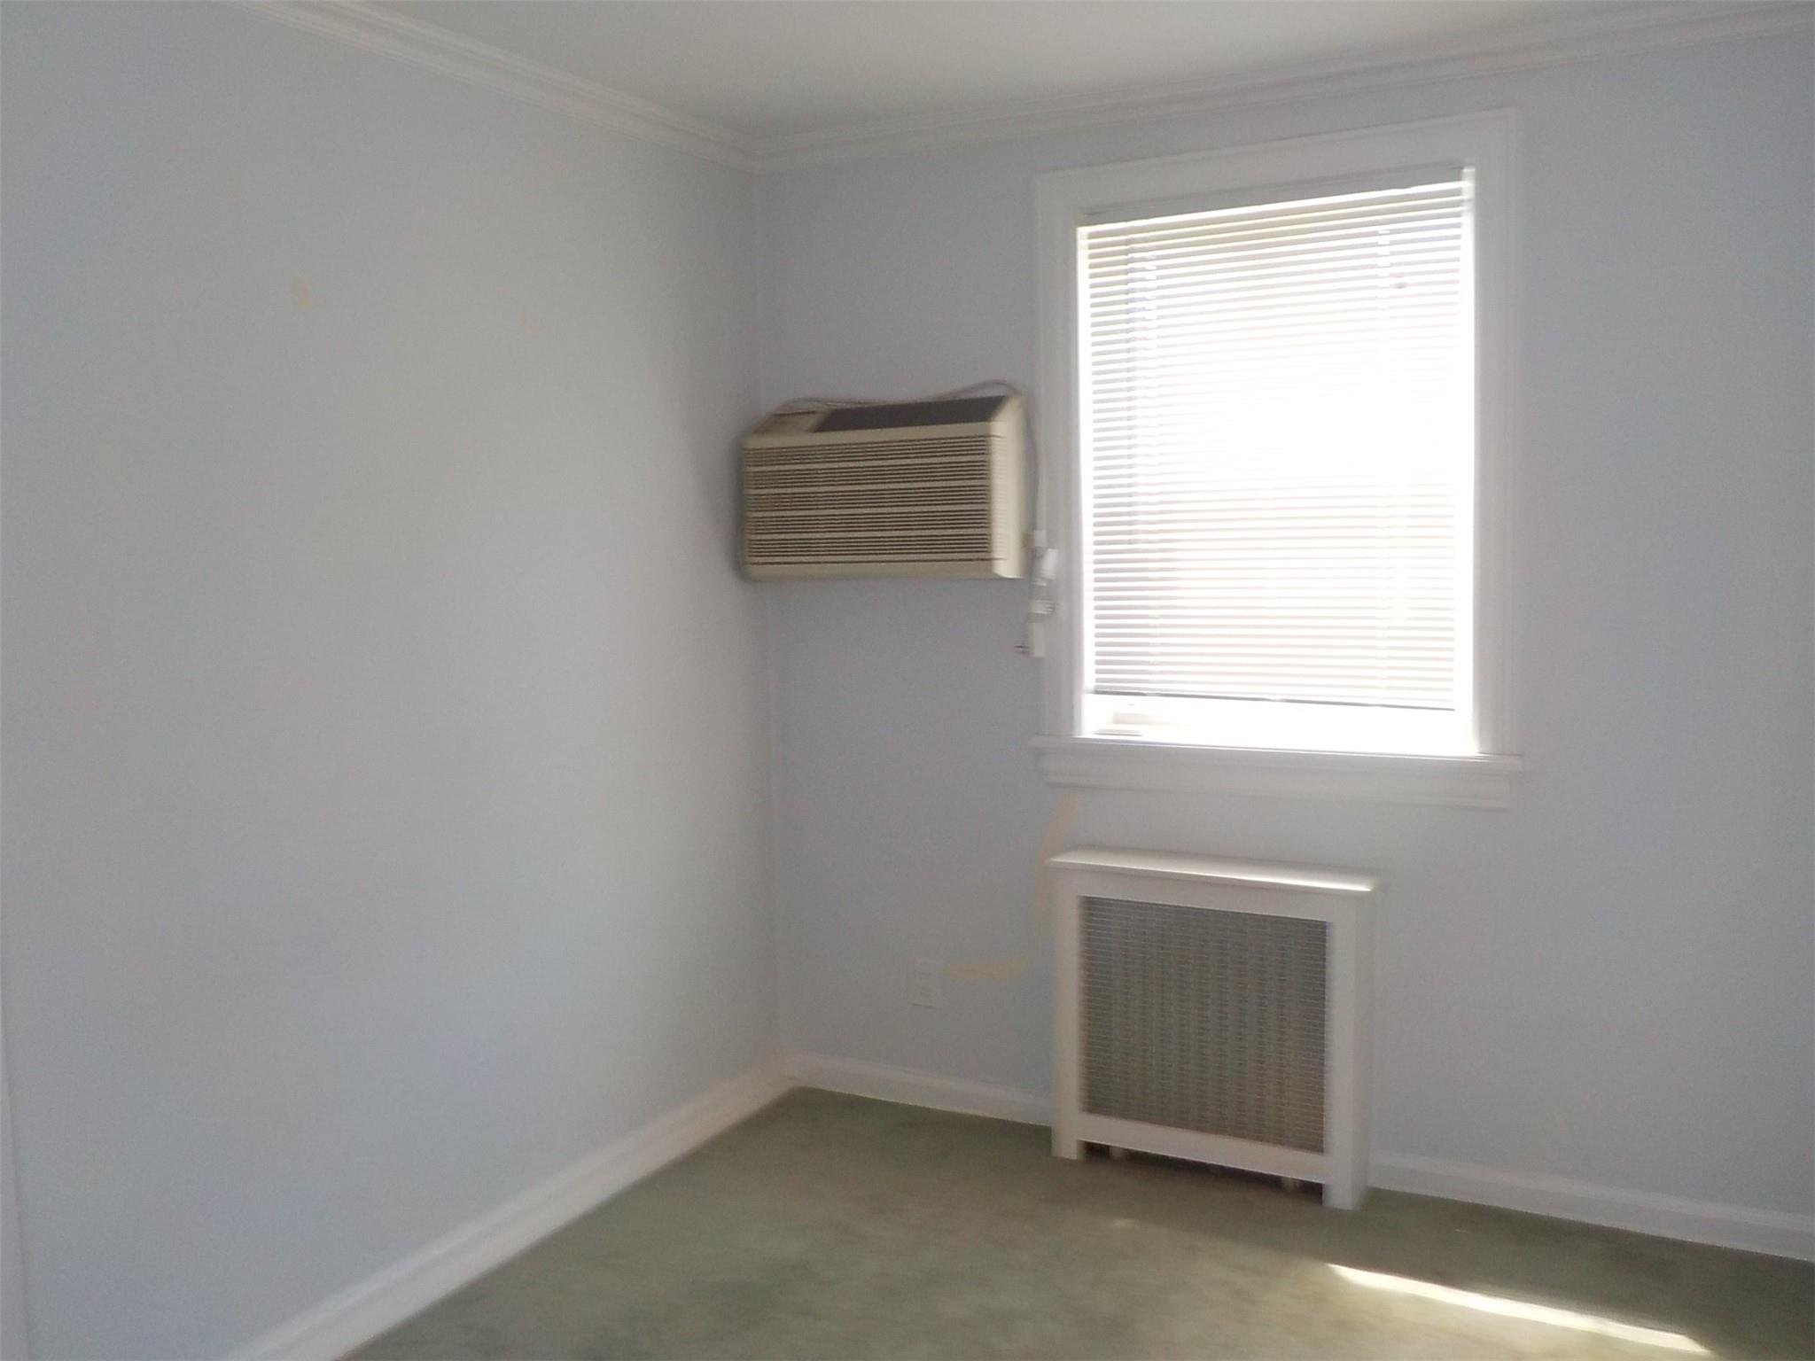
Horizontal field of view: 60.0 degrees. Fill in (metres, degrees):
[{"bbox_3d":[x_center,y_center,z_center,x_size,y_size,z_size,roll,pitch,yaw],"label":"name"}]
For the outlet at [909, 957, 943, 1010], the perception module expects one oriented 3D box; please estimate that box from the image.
[{"bbox_3d":[0.047,0.738,3.840,0.073,0.117,0.009,2,7,28],"label":"outlet"}]

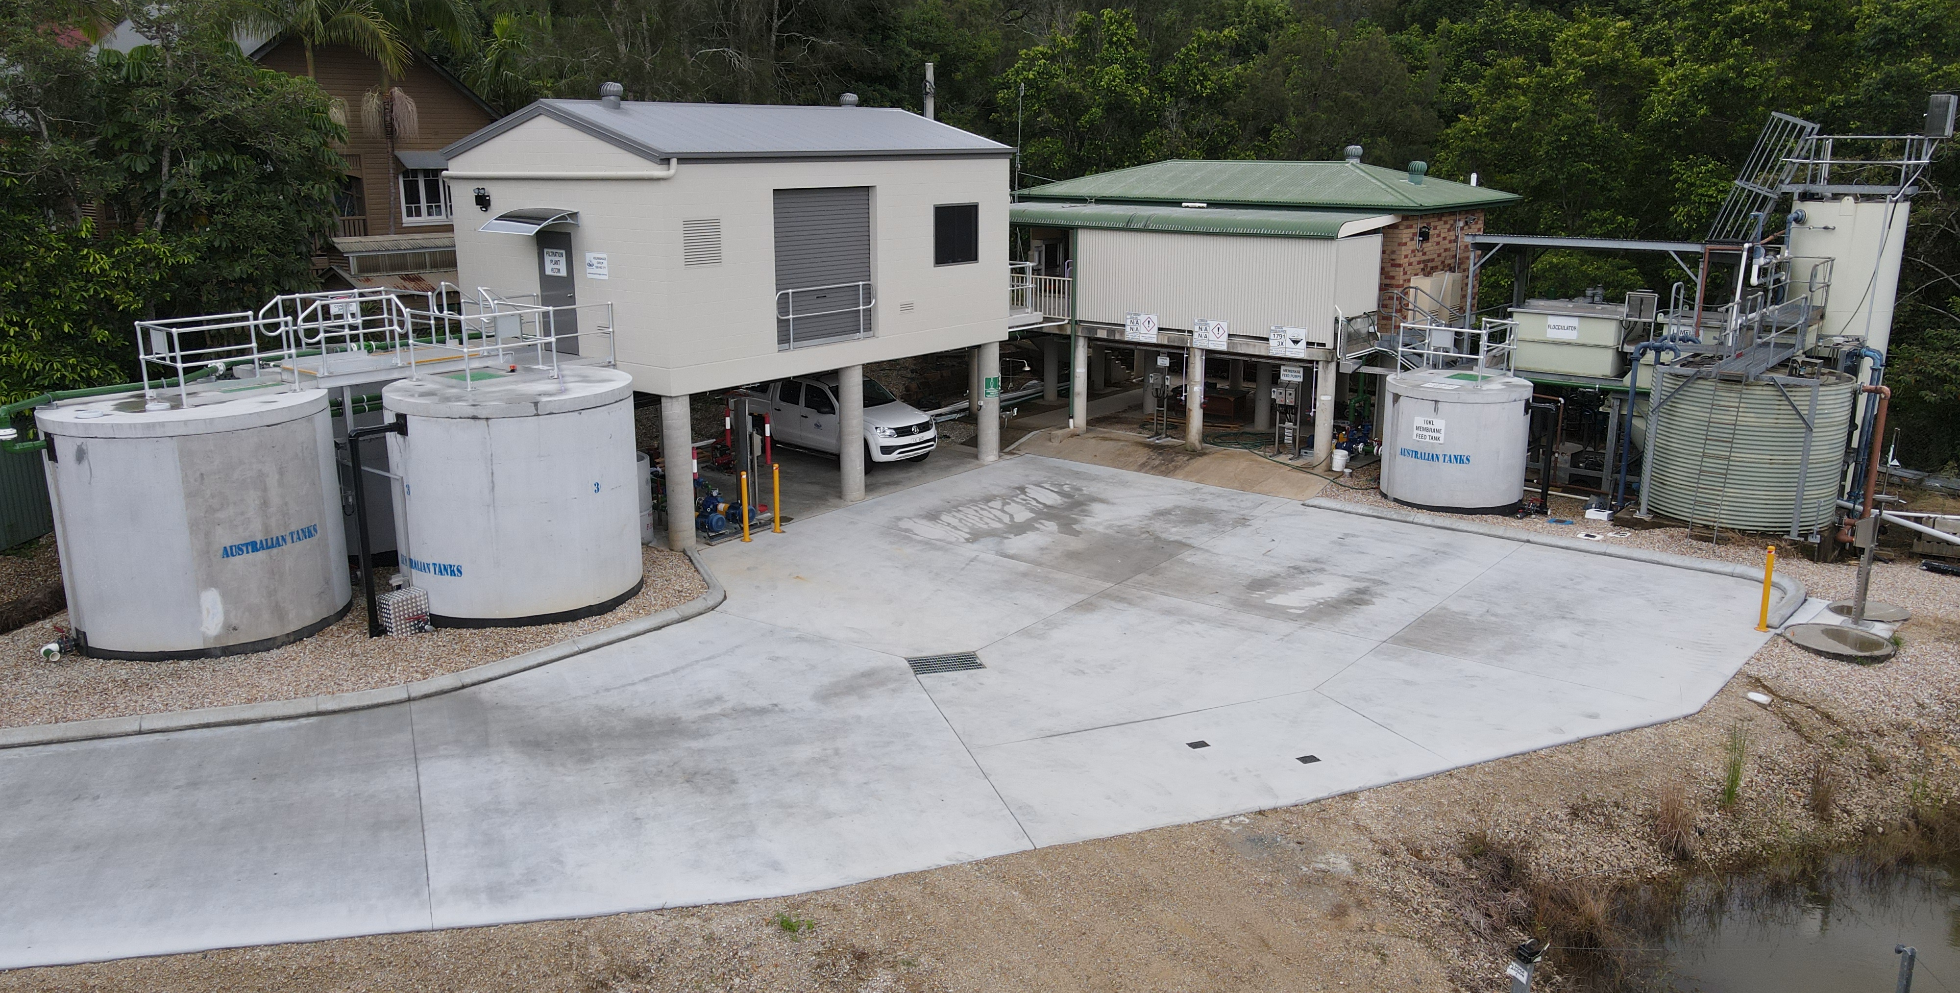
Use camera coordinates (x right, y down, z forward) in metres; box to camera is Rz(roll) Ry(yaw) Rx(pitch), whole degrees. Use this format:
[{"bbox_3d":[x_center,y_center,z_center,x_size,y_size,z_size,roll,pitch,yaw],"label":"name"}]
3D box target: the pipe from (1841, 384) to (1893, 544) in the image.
[{"bbox_3d":[15.123,-0.565,23.346,0.520,2.720,0.220,9,17,31],"label":"pipe"}]

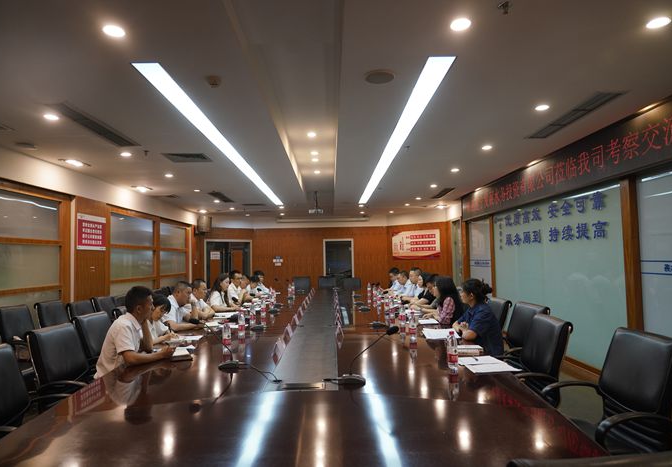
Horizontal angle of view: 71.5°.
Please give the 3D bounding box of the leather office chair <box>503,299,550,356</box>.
[{"bbox_3d":[1.466,1.121,3.957,0.660,1.010,0.610,-1,-3,-10],"label":"leather office chair"}]

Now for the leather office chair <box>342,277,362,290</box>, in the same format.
[{"bbox_3d":[0.410,1.514,10.687,0.600,1.000,0.640,-1,-3,-1],"label":"leather office chair"}]

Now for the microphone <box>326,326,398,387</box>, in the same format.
[{"bbox_3d":[0.190,0.682,2.598,0.335,0.316,0.145,-1,-3,0],"label":"microphone"}]

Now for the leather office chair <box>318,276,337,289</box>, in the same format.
[{"bbox_3d":[-0.220,1.629,12.130,0.600,0.960,0.640,-1,-3,0],"label":"leather office chair"}]

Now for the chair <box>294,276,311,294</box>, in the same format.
[{"bbox_3d":[-0.870,1.641,12.127,0.600,0.960,0.640,-1,-3,0],"label":"chair"}]

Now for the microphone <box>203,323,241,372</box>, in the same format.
[{"bbox_3d":[-0.799,0.715,3.029,0.360,0.305,0.130,-1,-3,5],"label":"microphone"}]

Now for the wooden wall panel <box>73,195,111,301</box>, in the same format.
[{"bbox_3d":[-3.591,0.702,6.872,0.060,2.375,1.000,-1,-3,-1],"label":"wooden wall panel"}]

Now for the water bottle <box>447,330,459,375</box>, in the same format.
[{"bbox_3d":[0.725,0.732,2.913,0.065,0.231,0.065,-1,-3,0],"label":"water bottle"}]

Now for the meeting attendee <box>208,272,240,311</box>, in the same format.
[{"bbox_3d":[-1.504,1.166,6.133,0.680,1.280,0.500,-1,-3,2],"label":"meeting attendee"}]

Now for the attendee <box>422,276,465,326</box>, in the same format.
[{"bbox_3d":[1.215,1.093,5.084,0.640,1.230,0.500,-1,-3,0],"label":"attendee"}]

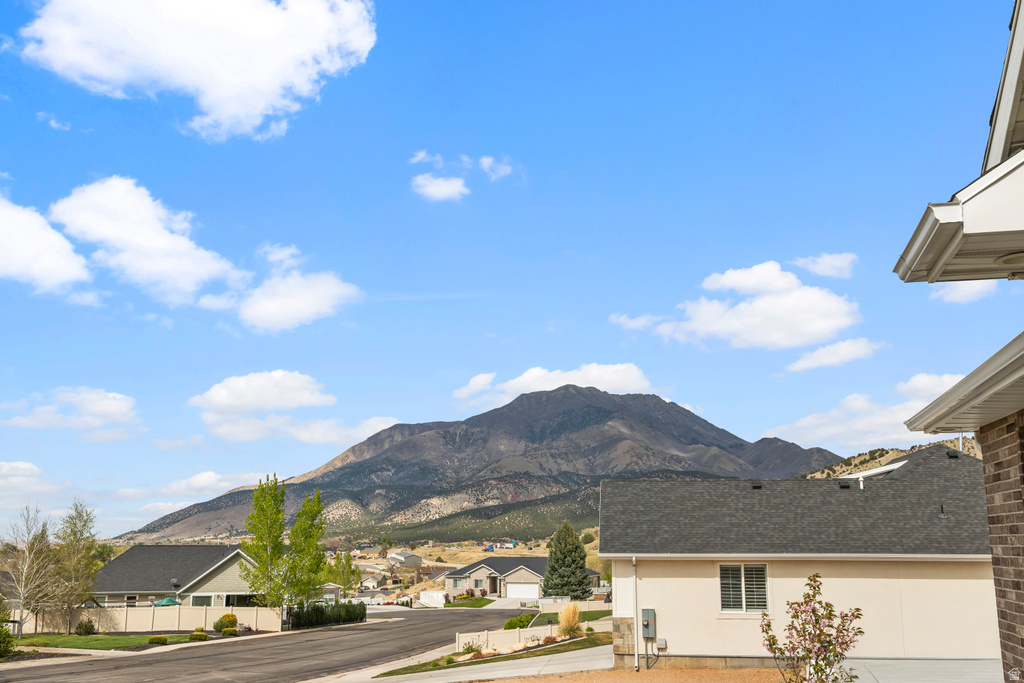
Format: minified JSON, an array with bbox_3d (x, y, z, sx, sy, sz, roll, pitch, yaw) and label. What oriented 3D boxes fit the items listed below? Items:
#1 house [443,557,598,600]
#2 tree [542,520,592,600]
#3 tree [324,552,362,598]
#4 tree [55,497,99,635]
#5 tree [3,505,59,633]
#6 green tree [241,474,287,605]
[{"bbox_3d":[1.559,36.691,155.215,23.200,6.100,14.500,0,-12,0],"label":"house"},{"bbox_3d":[7.925,31.367,142.161,7.130,11.570,7.130,0,-12,0],"label":"tree"},{"bbox_3d":[-27.207,37.845,160.758,6.090,7.550,6.090,0,-12,0],"label":"tree"},{"bbox_3d":[-31.319,16.169,71.764,3.180,9.600,3.180,0,-12,0],"label":"tree"},{"bbox_3d":[-33.324,15.838,68.904,3.680,9.010,3.680,0,-12,0],"label":"tree"},{"bbox_3d":[-19.947,16.927,80.239,3.810,12.340,3.810,0,-12,0],"label":"green tree"}]

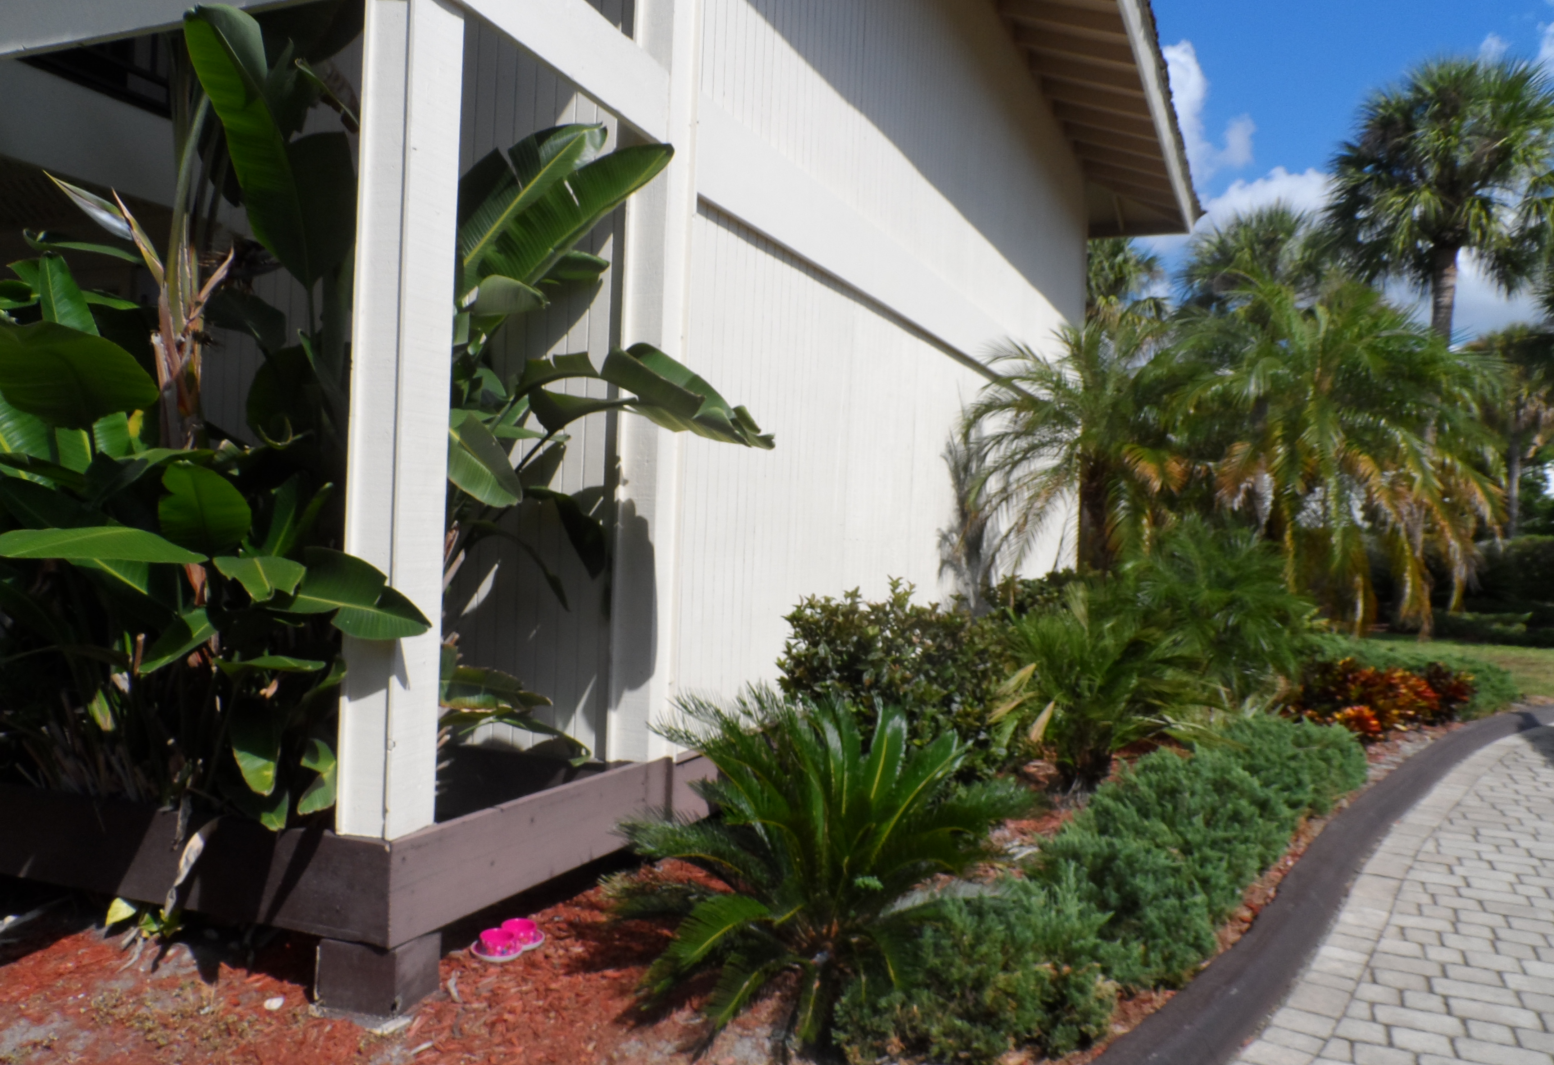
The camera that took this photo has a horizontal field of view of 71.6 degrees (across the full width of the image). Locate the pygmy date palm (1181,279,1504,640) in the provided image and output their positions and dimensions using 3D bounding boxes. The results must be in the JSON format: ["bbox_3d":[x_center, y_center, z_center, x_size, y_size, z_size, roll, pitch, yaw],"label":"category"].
[{"bbox_3d":[4.876,-0.283,9.413,2.700,3.850,2.600,2,-1,0],"label":"pygmy date palm"}]

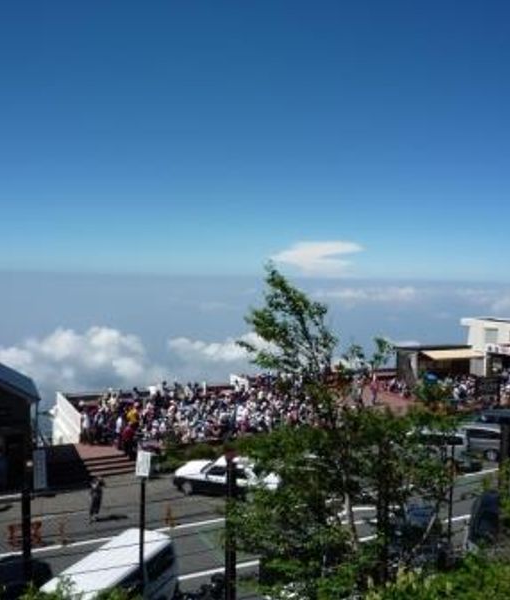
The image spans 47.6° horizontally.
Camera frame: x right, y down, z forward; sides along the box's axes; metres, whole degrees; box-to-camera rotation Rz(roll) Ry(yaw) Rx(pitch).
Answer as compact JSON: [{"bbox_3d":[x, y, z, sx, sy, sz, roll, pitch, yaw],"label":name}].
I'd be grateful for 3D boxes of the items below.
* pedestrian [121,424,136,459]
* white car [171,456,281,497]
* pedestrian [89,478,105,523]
[{"bbox_3d":[-5.749,6.400,26.287,0.520,1.650,0.360,2,4,20],"label":"pedestrian"},{"bbox_3d":[-1.155,7.479,24.604,4.600,1.470,1.700,2,3,11],"label":"white car"},{"bbox_3d":[-5.815,7.330,21.211,0.550,1.680,0.380,2,4,20],"label":"pedestrian"}]

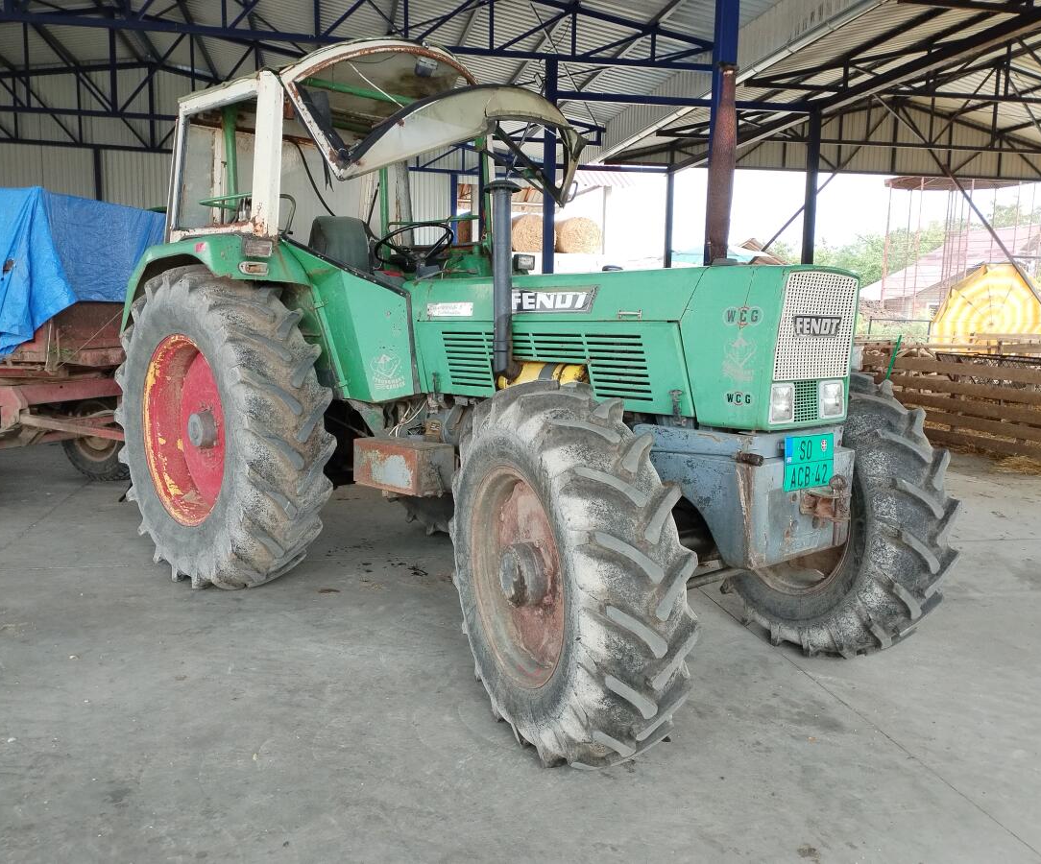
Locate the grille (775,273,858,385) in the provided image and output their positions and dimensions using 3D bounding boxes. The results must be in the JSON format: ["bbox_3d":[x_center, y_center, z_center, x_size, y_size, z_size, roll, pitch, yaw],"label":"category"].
[{"bbox_3d":[1.037,-0.373,3.025,0.540,0.376,0.050,-5,13,-44],"label":"grille"}]

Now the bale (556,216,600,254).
[{"bbox_3d":[1.711,-6.171,27.707,1.380,1.280,1.200,-2,7,-22],"label":"bale"}]

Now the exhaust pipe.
[{"bbox_3d":[-0.080,-0.646,3.670,0.140,0.832,0.140,1,6,0],"label":"exhaust pipe"}]

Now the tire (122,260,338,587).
[{"bbox_3d":[-1.661,-0.045,4.713,0.470,1.690,1.730,-5,9,-44],"label":"tire"}]

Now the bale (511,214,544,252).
[{"bbox_3d":[0.219,-6.064,26.907,1.380,1.280,1.200,-2,7,-22],"label":"bale"}]

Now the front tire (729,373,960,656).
[{"bbox_3d":[1.317,0.343,3.824,0.380,1.220,1.250,-2,7,-25],"label":"front tire"}]

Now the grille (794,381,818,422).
[{"bbox_3d":[1.016,-0.109,3.073,0.165,0.145,0.030,-5,13,-44],"label":"grille"}]

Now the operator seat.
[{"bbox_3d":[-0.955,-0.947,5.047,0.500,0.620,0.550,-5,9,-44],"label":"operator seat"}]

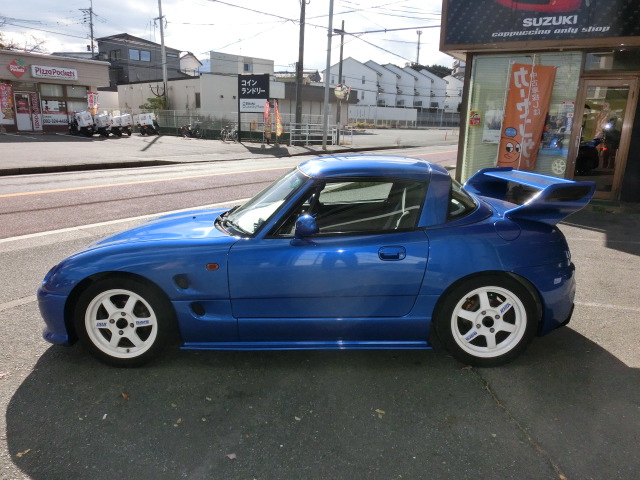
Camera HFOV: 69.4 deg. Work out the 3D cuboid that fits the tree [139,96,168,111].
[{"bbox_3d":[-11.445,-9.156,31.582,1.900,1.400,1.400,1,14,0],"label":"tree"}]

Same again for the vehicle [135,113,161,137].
[{"bbox_3d":[-9.804,-6.593,26.500,0.630,1.220,1.600,6,15,17],"label":"vehicle"}]

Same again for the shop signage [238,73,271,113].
[{"bbox_3d":[-3.614,-8.066,25.500,2.000,2.000,0.150,9,17,28],"label":"shop signage"}]

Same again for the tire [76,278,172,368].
[{"bbox_3d":[-1.121,0.462,2.689,0.530,0.530,0.170,-1,13,2],"label":"tire"}]

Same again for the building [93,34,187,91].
[{"bbox_3d":[-20.130,-18.538,52.390,5.800,8.000,7.200,10,17,31],"label":"building"}]

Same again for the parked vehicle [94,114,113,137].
[{"bbox_3d":[-12.675,-6.685,26.751,1.720,1.360,0.630,10,17,30],"label":"parked vehicle"}]

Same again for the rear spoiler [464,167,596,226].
[{"bbox_3d":[1.259,-0.324,3.091,0.500,0.250,1.210,-1,13,2],"label":"rear spoiler"}]

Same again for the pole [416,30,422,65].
[{"bbox_3d":[26.801,-51.249,125.000,1.500,11.000,1.500,2,15,0],"label":"pole"}]

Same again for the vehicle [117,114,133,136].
[{"bbox_3d":[-11.011,-6.515,26.300,0.650,1.220,1.650,-6,16,-27],"label":"vehicle"}]

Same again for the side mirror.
[{"bbox_3d":[-0.073,-0.068,2.435,0.120,0.115,0.175,-1,13,2],"label":"side mirror"}]

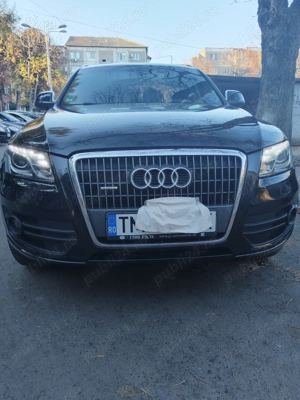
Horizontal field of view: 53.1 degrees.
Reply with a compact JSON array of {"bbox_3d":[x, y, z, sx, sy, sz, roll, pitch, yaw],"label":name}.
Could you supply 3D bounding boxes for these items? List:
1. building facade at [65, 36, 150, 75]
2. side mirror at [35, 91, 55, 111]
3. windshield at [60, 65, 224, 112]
[{"bbox_3d":[-8.300,-24.780,61.530,16.000,15.500,9.000,-1,16,-4],"label":"building facade"},{"bbox_3d":[-1.000,-0.953,2.900,0.210,0.185,0.150,-1,16,-5],"label":"side mirror"},{"bbox_3d":[-0.105,-1.038,2.911,1.500,0.200,0.950,-1,48,-5],"label":"windshield"}]

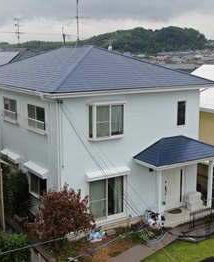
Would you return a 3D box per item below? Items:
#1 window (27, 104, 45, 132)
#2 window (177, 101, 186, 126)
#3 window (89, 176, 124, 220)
[{"bbox_3d":[-2.842,-0.530,16.911,0.128,0.969,1.717,-7,12,-32],"label":"window"},{"bbox_3d":[3.234,-0.721,18.302,0.510,1.131,0.111,-7,12,-32],"label":"window"},{"bbox_3d":[0.027,2.681,16.798,1.708,1.683,0.128,-7,12,-32],"label":"window"}]

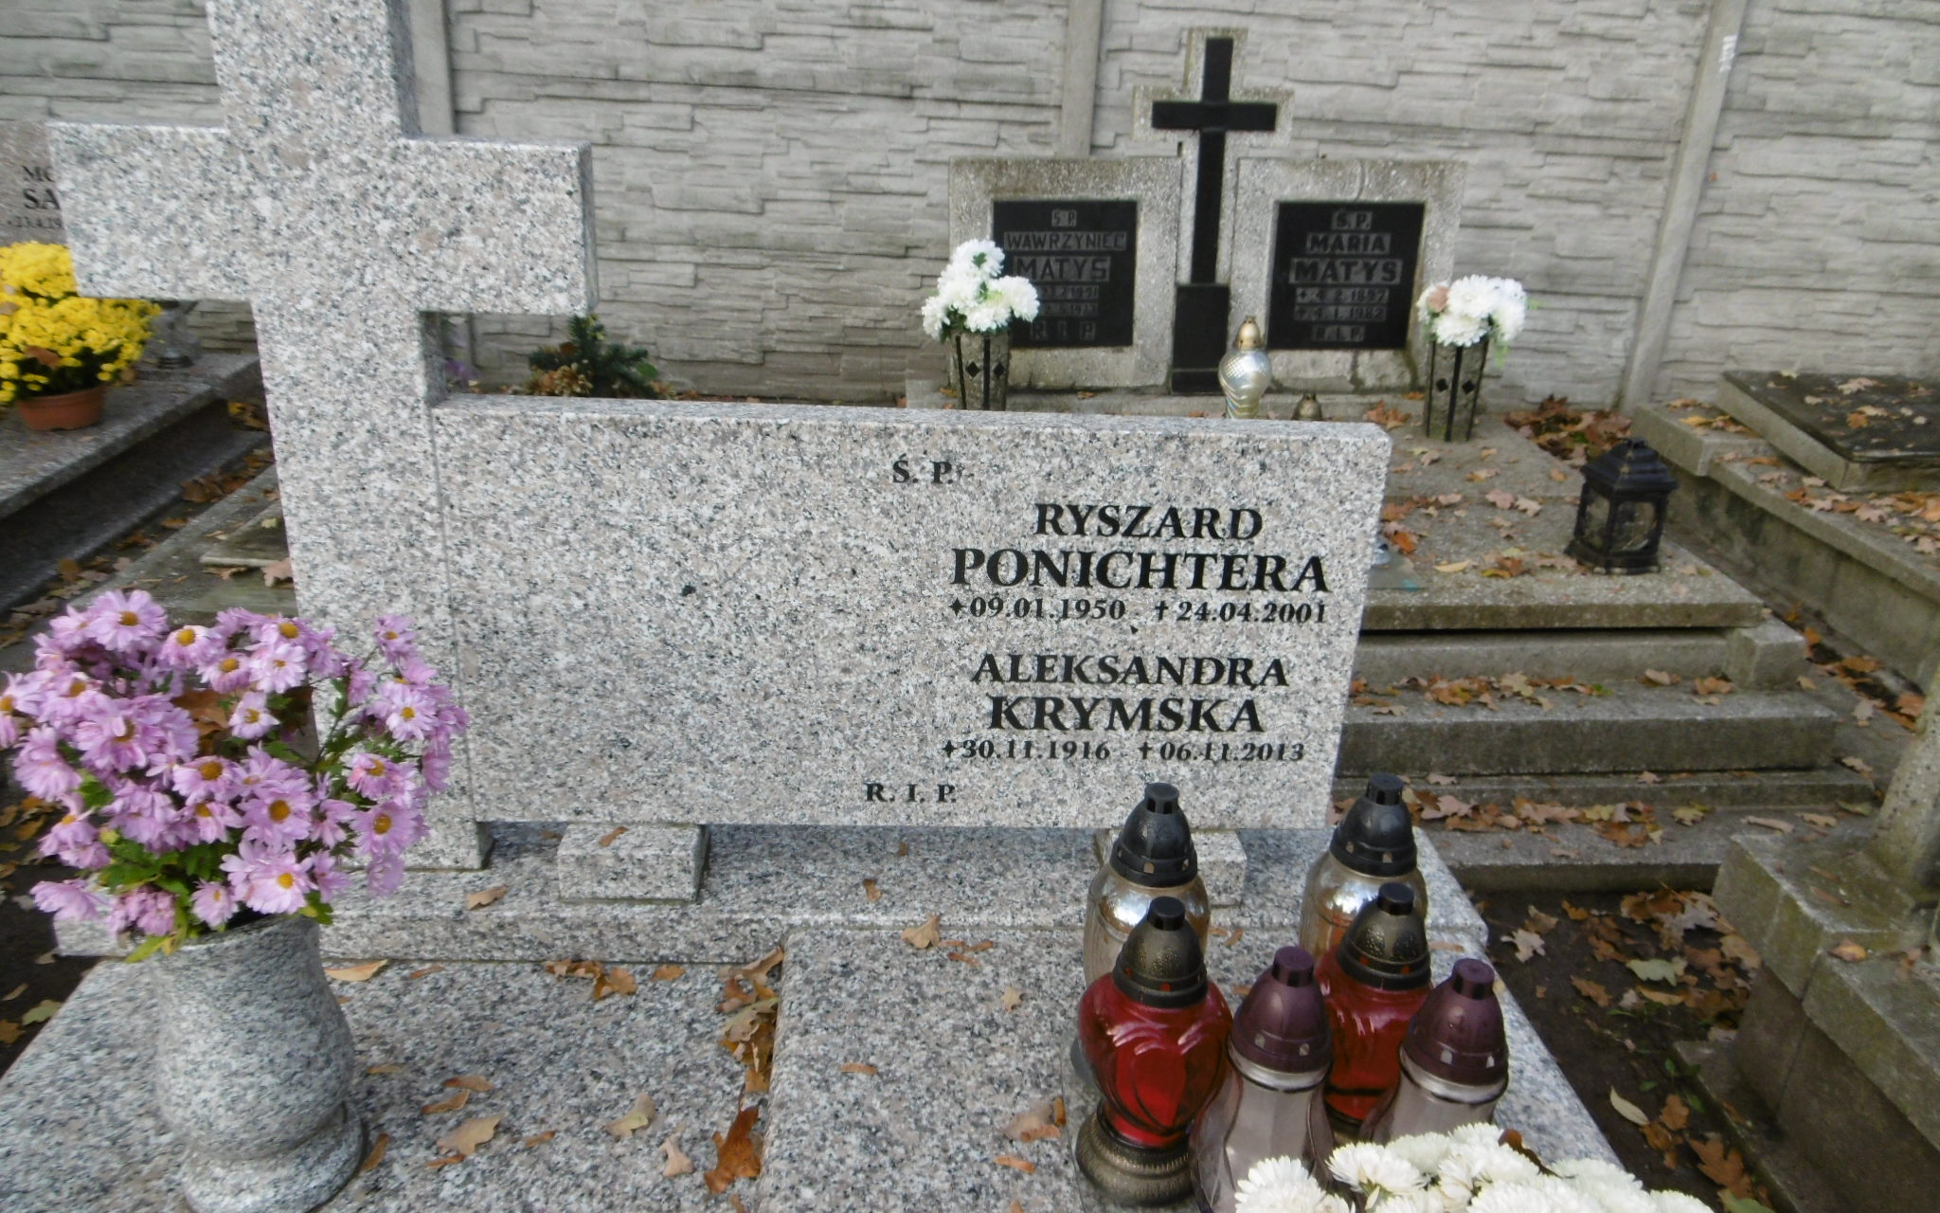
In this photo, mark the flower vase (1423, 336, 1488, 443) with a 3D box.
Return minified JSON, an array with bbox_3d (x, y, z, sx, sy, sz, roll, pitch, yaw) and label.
[{"bbox_3d":[1.516,-0.686,4.218,0.190,0.320,0.200,0,21,-1],"label":"flower vase"}]

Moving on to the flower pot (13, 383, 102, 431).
[{"bbox_3d":[-2.598,-0.575,3.842,0.215,0.115,0.215,2,20,-2],"label":"flower pot"}]

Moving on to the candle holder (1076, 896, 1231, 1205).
[{"bbox_3d":[0.157,0.363,1.137,0.128,0.250,0.115,2,22,-2],"label":"candle holder"}]

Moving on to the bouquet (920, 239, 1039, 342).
[{"bbox_3d":[0.027,-0.953,4.063,0.360,0.310,0.300,0,21,-1],"label":"bouquet"}]

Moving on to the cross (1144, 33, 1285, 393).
[{"bbox_3d":[0.663,-1.096,3.805,0.423,0.978,0.100,0,22,-1],"label":"cross"}]

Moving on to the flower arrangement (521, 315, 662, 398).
[{"bbox_3d":[-1.166,-0.751,4.141,0.420,0.320,0.360,2,20,-2],"label":"flower arrangement"}]

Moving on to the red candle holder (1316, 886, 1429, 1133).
[{"bbox_3d":[0.406,0.416,1.356,0.148,0.307,0.130,1,19,-3],"label":"red candle holder"}]

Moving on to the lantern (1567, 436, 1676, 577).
[{"bbox_3d":[1.576,-0.252,3.236,0.160,0.300,0.158,0,21,-1],"label":"lantern"}]

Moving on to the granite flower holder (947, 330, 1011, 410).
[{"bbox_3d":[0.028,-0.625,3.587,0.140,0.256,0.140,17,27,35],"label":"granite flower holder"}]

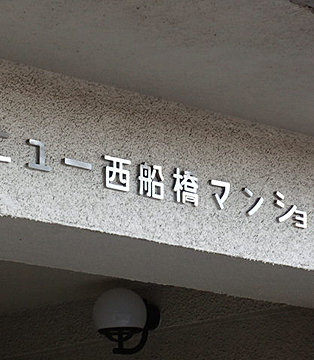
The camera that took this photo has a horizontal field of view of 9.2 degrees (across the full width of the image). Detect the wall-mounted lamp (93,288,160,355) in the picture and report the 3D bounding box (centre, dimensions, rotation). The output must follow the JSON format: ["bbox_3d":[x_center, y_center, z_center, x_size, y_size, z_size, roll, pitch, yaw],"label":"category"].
[{"bbox_3d":[-0.118,0.540,7.427,0.258,0.252,0.204,12,-18,-43],"label":"wall-mounted lamp"}]

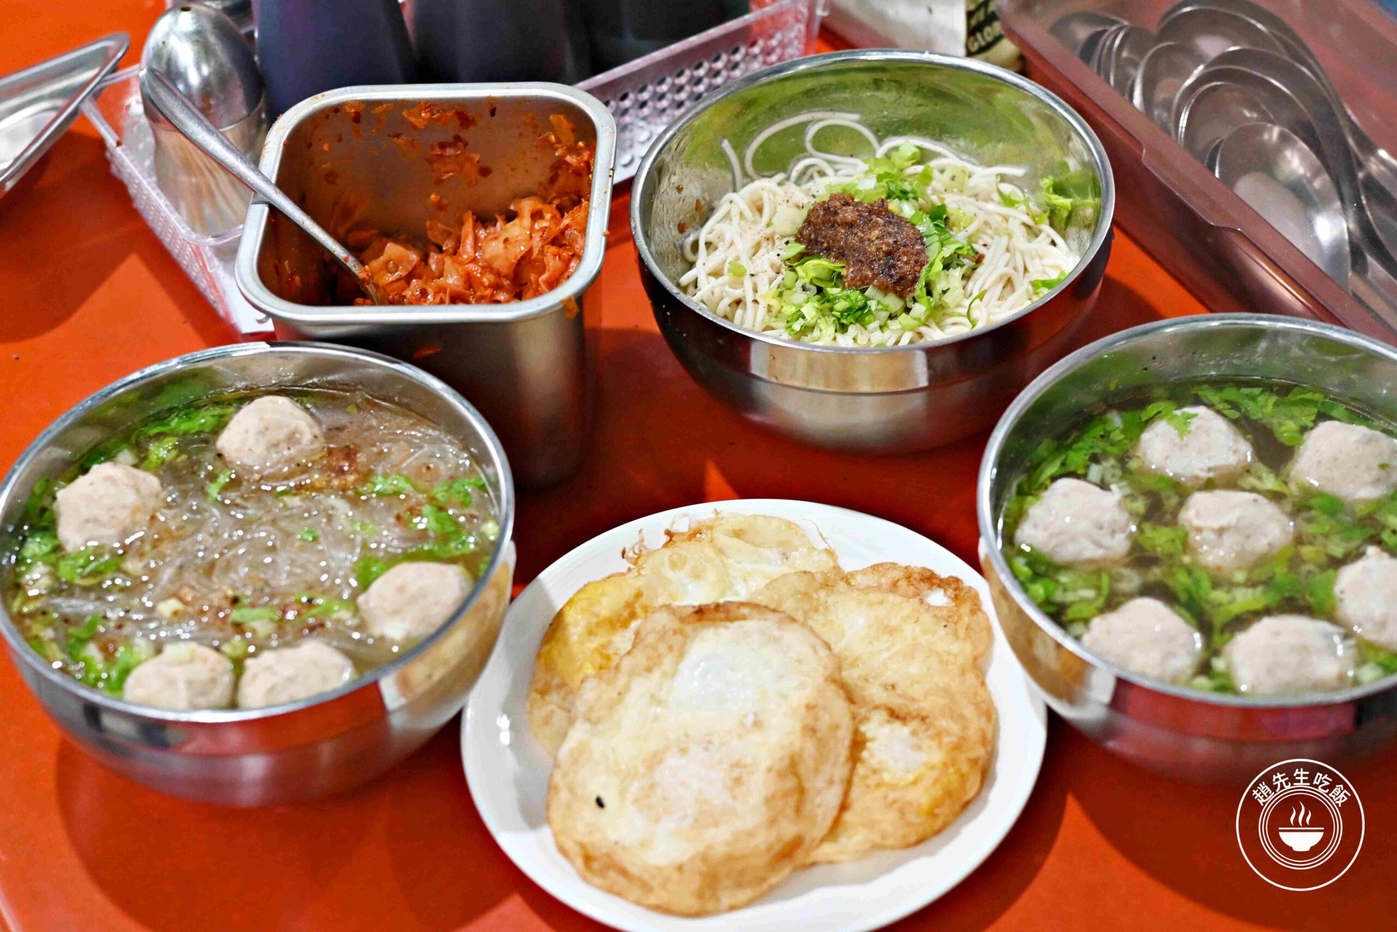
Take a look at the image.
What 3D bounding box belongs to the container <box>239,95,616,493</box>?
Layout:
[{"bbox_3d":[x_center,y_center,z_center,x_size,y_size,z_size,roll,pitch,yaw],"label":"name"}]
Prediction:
[{"bbox_3d":[-0.091,-0.061,1.055,0.128,0.093,0.130,-1,45,5],"label":"container"}]

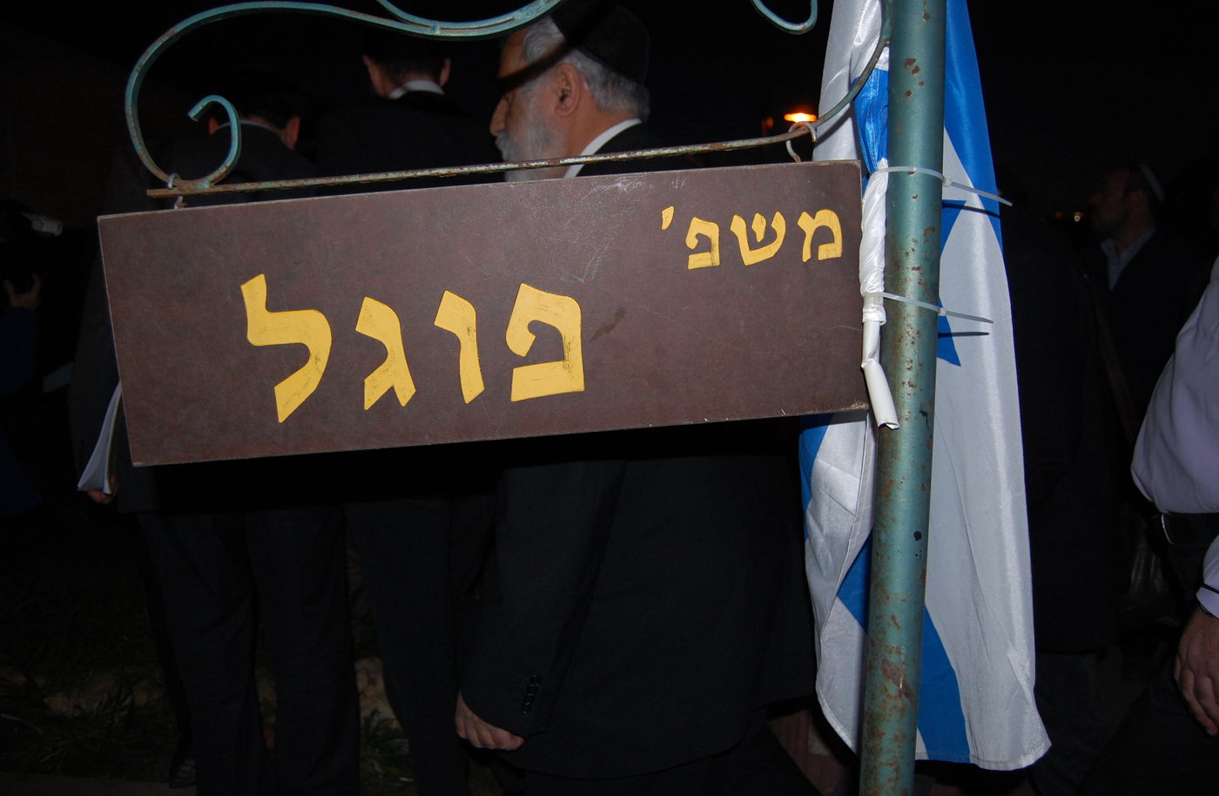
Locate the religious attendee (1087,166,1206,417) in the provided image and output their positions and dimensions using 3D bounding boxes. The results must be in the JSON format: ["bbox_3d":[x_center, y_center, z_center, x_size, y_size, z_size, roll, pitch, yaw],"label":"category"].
[{"bbox_3d":[1.780,0.065,3.097,0.340,1.700,0.520,-2,5,-13],"label":"religious attendee"}]

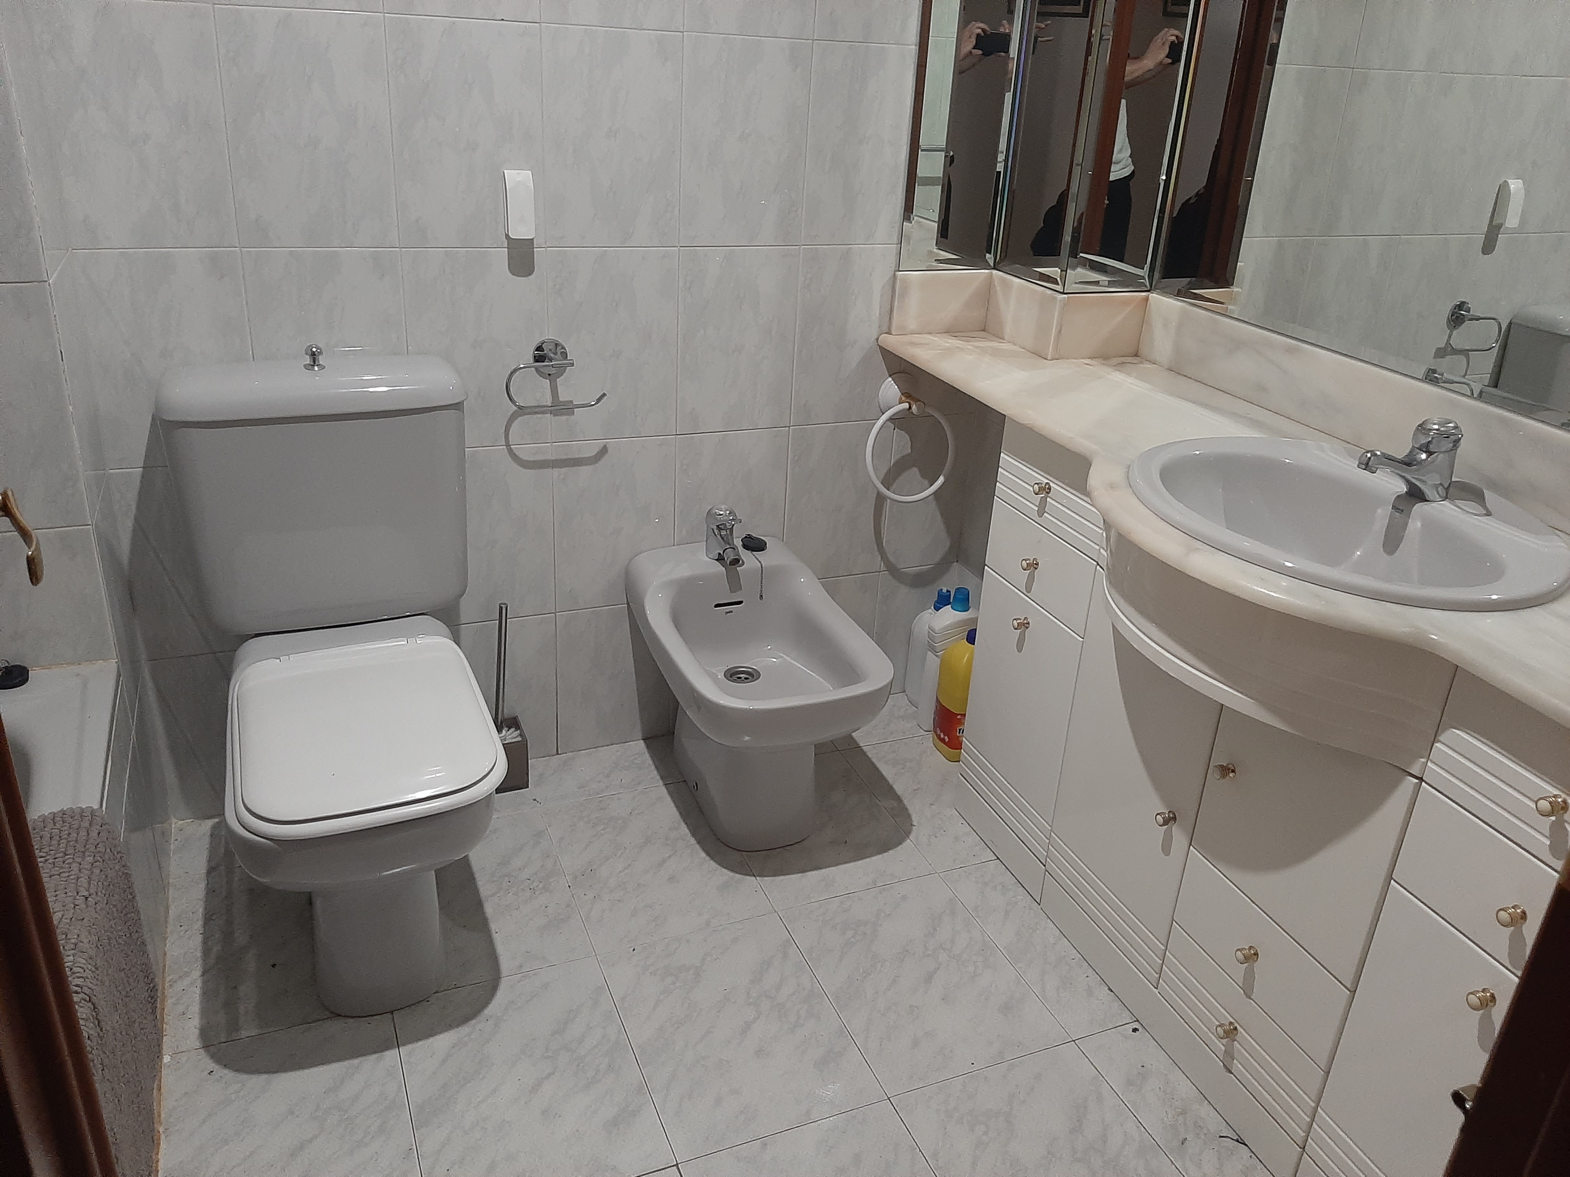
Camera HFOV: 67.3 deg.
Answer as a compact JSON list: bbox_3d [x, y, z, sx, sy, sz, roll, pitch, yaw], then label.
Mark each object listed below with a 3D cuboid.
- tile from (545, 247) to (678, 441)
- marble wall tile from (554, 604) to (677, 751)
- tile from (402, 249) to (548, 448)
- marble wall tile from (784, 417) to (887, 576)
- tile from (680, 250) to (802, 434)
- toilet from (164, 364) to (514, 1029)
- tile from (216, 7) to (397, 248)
[{"bbox_3d":[-0.292,-0.414,2.011,0.225,0.327,0.010,-7,27,-22],"label":"tile"},{"bbox_3d":[-0.332,0.172,2.309,0.228,0.309,0.010,-8,27,-23],"label":"marble wall tile"},{"bbox_3d":[-0.503,-0.393,1.948,0.225,0.330,0.015,-7,27,-22],"label":"tile"},{"bbox_3d":[0.102,-0.170,2.318,0.225,0.327,0.010,-7,27,-22],"label":"marble wall tile"},{"bbox_3d":[-0.087,-0.446,2.123,0.228,0.331,0.010,-8,27,-23],"label":"tile"},{"bbox_3d":[-0.620,0.142,1.699,0.420,0.813,0.696,-7,27,-22],"label":"toilet"},{"bbox_3d":[-0.691,-0.663,1.719,0.228,0.331,0.010,-8,27,-23],"label":"tile"}]

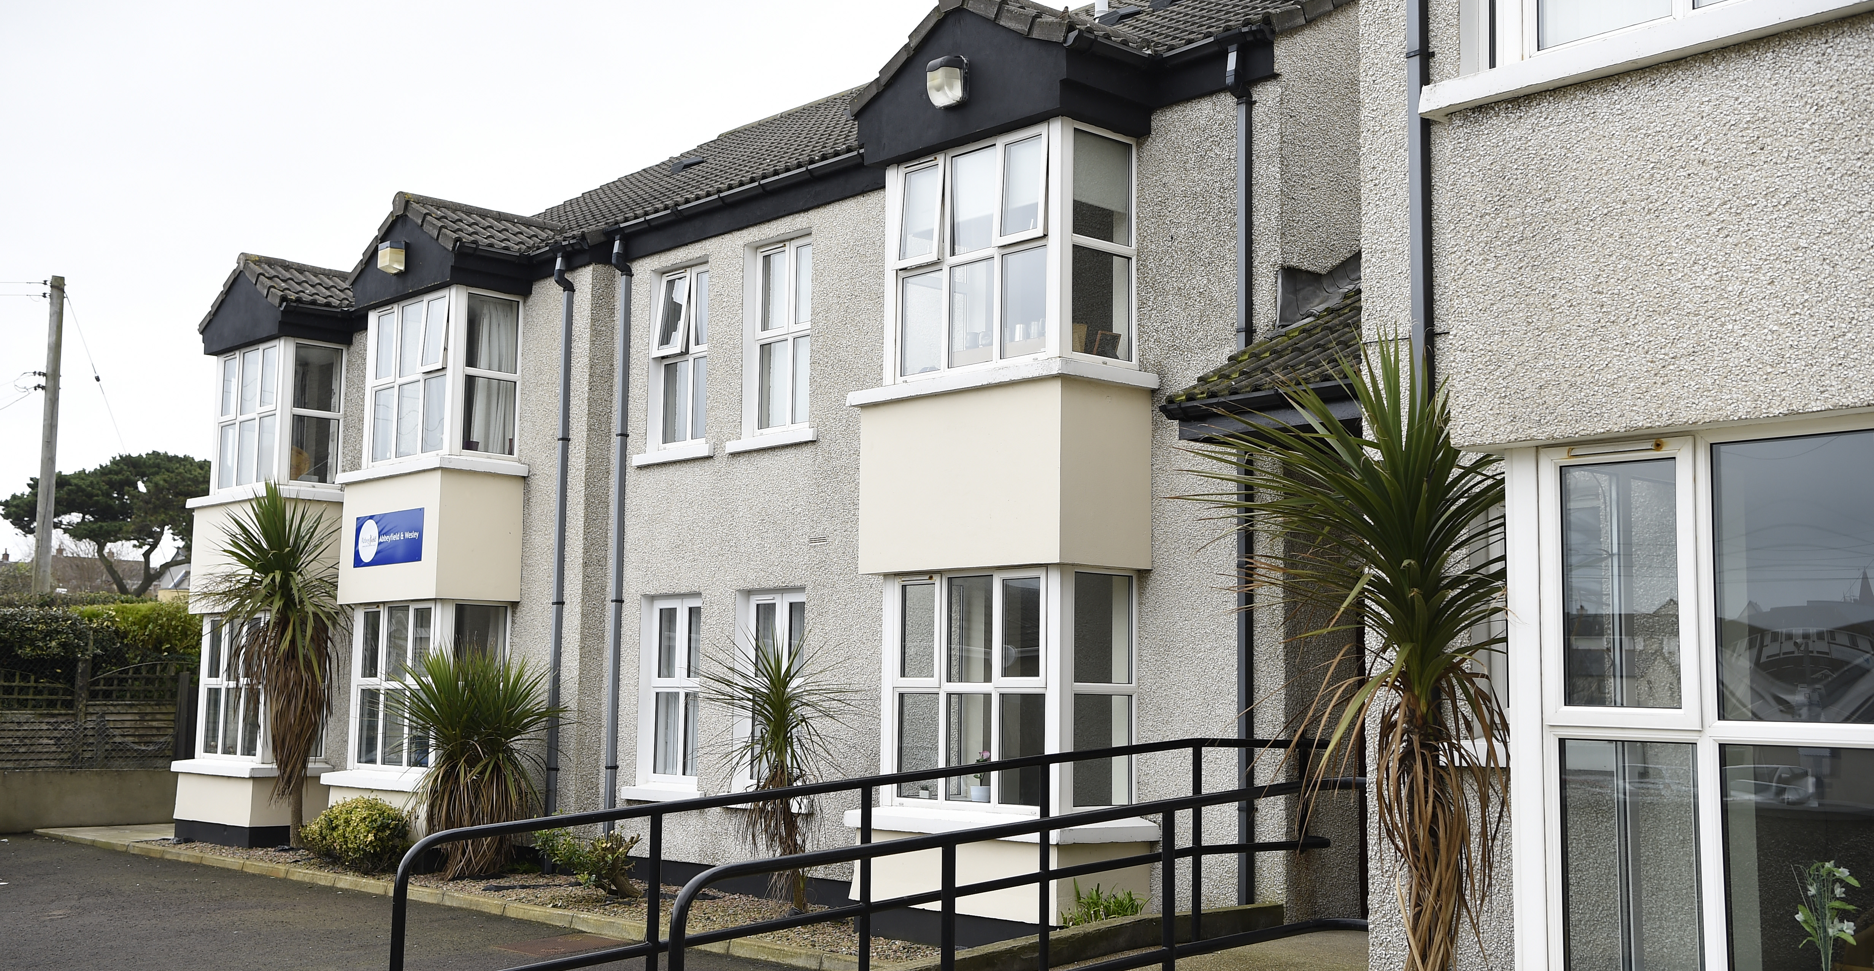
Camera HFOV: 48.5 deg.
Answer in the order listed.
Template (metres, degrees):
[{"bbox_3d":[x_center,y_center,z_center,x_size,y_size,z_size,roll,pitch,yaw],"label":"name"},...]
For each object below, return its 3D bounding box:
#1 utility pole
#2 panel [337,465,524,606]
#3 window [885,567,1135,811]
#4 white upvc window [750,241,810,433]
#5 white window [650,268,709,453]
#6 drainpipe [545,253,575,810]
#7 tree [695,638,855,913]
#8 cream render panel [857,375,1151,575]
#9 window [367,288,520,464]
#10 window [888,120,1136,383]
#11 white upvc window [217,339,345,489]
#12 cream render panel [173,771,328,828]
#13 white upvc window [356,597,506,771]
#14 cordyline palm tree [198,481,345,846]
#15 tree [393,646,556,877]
[{"bbox_3d":[-12.719,0.771,29.590,0.260,7.600,0.260,6,-8,-41],"label":"utility pole"},{"bbox_3d":[-4.420,0.497,18.139,0.790,1.069,1.773,7,-9,-41],"label":"panel"},{"bbox_3d":[0.421,1.264,12.712,0.652,1.450,1.574,7,-9,-41],"label":"window"},{"bbox_3d":[-1.118,-1.157,16.073,0.068,1.505,0.868,6,-8,-41],"label":"white upvc window"},{"bbox_3d":[-1.948,-1.006,16.311,0.153,1.464,0.801,7,-9,-41],"label":"white window"},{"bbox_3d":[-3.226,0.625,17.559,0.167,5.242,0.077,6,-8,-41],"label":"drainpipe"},{"bbox_3d":[-1.082,1.941,14.153,0.979,1.832,0.979,1,-6,0],"label":"tree"},{"bbox_3d":[0.402,0.007,12.804,0.772,1.069,1.773,7,-9,-41],"label":"cream render panel"},{"bbox_3d":[-4.488,-0.911,18.841,0.694,1.518,1.633,6,-8,-41],"label":"window"},{"bbox_3d":[0.466,-1.421,13.486,0.694,1.518,1.693,6,-8,-41],"label":"window"},{"bbox_3d":[-6.642,-0.636,20.950,0.652,1.438,1.574,7,-9,-41],"label":"white upvc window"},{"bbox_3d":[-6.738,3.079,20.474,0.792,0.452,1.813,7,-9,-41],"label":"cream render panel"},{"bbox_3d":[-4.402,1.754,18.046,0.670,1.450,1.574,7,-9,-41],"label":"white upvc window"},{"bbox_3d":[-6.367,1.729,19.997,1.325,3.450,1.325,6,-8,-41],"label":"cordyline palm tree"},{"bbox_3d":[-3.826,2.278,17.184,1.282,1.824,1.282,6,-8,-41],"label":"tree"}]

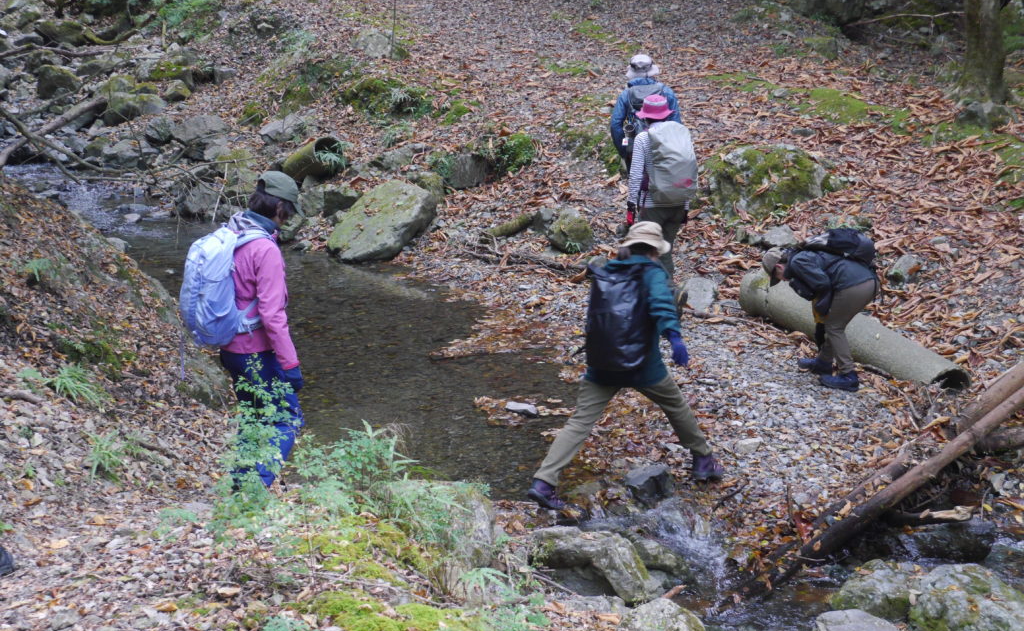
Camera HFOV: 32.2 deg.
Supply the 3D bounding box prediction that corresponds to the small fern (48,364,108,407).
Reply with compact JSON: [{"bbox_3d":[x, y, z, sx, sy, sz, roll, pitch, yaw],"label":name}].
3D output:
[{"bbox_3d":[-2.174,0.349,8.900,0.281,0.160,0.280,-3,13,-14],"label":"small fern"}]

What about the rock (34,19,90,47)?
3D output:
[{"bbox_3d":[-6.393,-4.002,25.200,0.760,0.400,0.600,-4,15,-14],"label":"rock"}]

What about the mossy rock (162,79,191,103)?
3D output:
[{"bbox_3d":[-4.012,-2.687,21.300,0.360,0.260,0.320,-3,15,-10],"label":"mossy rock"}]

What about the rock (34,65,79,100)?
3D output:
[{"bbox_3d":[-5.682,-2.925,22.200,0.570,0.420,0.460,-4,15,-14],"label":"rock"}]

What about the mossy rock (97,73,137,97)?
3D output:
[{"bbox_3d":[-4.900,-2.837,22.000,0.500,0.340,0.420,-3,15,-12],"label":"mossy rock"}]

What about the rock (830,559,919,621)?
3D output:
[{"bbox_3d":[1.812,1.388,8.900,0.470,0.280,0.400,3,15,12],"label":"rock"}]

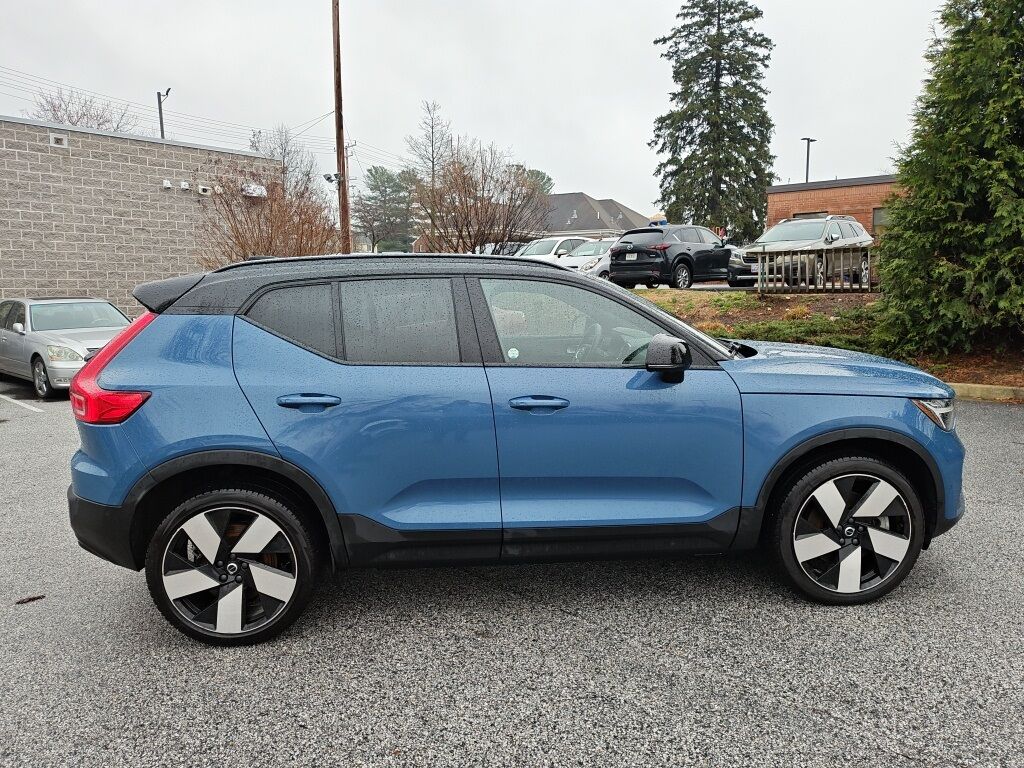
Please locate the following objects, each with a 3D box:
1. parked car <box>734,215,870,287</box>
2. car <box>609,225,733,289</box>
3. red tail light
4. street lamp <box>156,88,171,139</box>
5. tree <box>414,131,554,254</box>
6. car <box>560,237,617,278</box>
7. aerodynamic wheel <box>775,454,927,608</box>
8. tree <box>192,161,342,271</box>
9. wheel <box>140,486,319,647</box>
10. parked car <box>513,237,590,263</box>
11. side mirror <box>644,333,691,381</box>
[{"bbox_3d":[7.290,-3.214,18.097,1.860,1.680,4.860,7,11,44],"label":"parked car"},{"bbox_3d":[4.404,-3.361,19.760,1.845,1.680,4.575,6,11,39],"label":"car"},{"bbox_3d":[-1.680,-0.065,3.088,0.400,0.460,0.260,-2,8,-5],"label":"red tail light"},{"bbox_3d":[-12.630,-6.718,27.283,0.600,7.996,0.350,-1,8,0],"label":"street lamp"},{"bbox_3d":[-0.729,-3.948,17.918,3.350,4.317,3.100,-1,8,0],"label":"tree"},{"bbox_3d":[2.830,-3.662,22.594,1.750,1.500,4.350,5,10,37],"label":"car"},{"bbox_3d":[1.509,0.650,3.404,0.716,0.712,0.240,-2,8,-5],"label":"aerodynamic wheel"},{"bbox_3d":[-5.539,-3.116,17.013,3.150,3.923,3.000,-1,8,0],"label":"tree"},{"bbox_3d":[-1.182,0.759,3.191,0.712,0.708,0.250,-2,8,-5],"label":"wheel"},{"bbox_3d":[1.339,-3.857,23.808,1.830,1.640,4.550,6,11,42],"label":"parked car"},{"bbox_3d":[0.651,-0.106,3.112,0.195,0.210,0.215,-2,8,-5],"label":"side mirror"}]

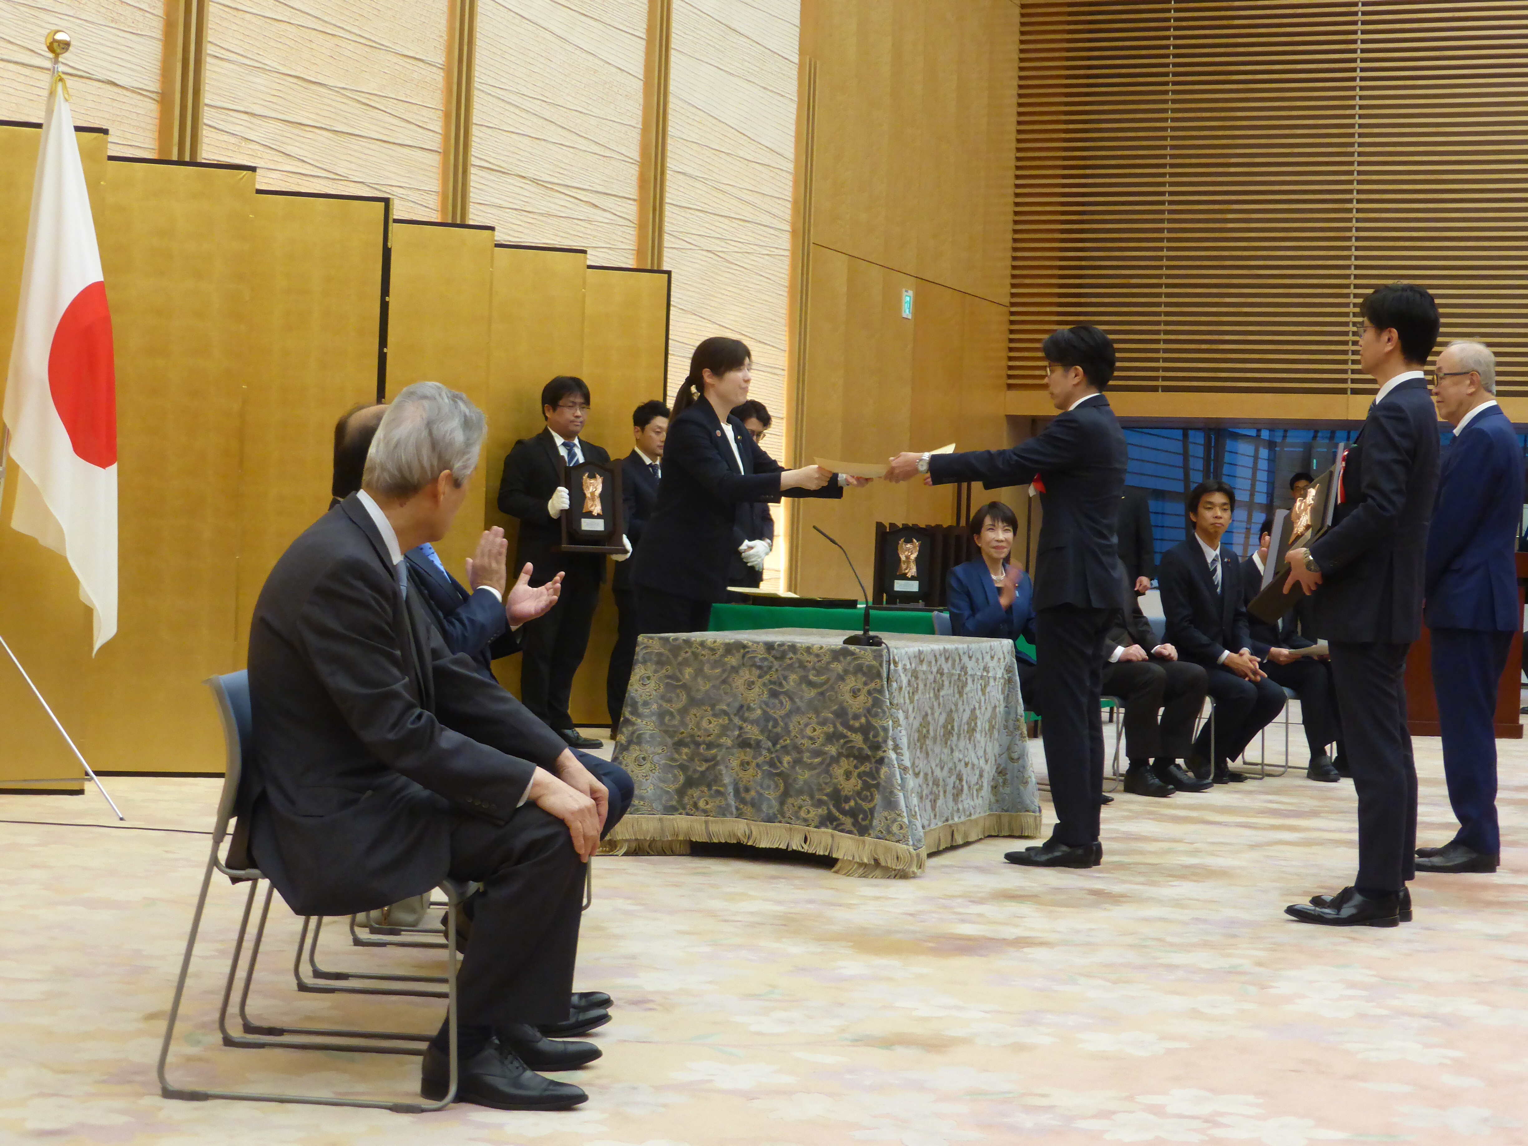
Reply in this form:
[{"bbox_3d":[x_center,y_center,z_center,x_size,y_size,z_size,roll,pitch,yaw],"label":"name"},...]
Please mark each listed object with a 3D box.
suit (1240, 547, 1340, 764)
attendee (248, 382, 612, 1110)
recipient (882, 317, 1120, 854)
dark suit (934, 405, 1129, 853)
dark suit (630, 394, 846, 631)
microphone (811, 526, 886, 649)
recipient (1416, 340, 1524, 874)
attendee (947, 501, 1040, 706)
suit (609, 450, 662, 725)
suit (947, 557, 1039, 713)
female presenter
[{"bbox_3d":[2.456,0.404,12.603,0.660,0.950,0.480,2,1,30],"label":"suit"},{"bbox_3d":[-0.620,0.292,4.910,0.680,1.270,0.540,2,1,5],"label":"attendee"},{"bbox_3d":[0.796,0.060,8.691,0.780,1.735,0.500,2,1,17],"label":"recipient"},{"bbox_3d":[0.856,0.130,8.681,0.650,1.460,0.500,2,1,17],"label":"dark suit"},{"bbox_3d":[-0.115,0.115,9.090,0.700,1.400,0.480,2,1,20],"label":"dark suit"},{"bbox_3d":[0.261,0.032,8.400,0.230,0.370,0.120,2,1,23],"label":"microphone"},{"bbox_3d":[2.338,0.103,8.931,0.360,1.750,0.500,2,1,14],"label":"recipient"},{"bbox_3d":[1.080,0.308,11.280,0.500,1.210,0.780,2,1,-41],"label":"attendee"},{"bbox_3d":[-0.614,0.073,13.450,0.480,1.380,0.330,1,1,-45],"label":"suit"},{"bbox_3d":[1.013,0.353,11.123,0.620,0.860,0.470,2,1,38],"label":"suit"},{"bbox_3d":[-0.070,0.057,9.080,0.780,1.680,0.500,2,1,20],"label":"female presenter"}]

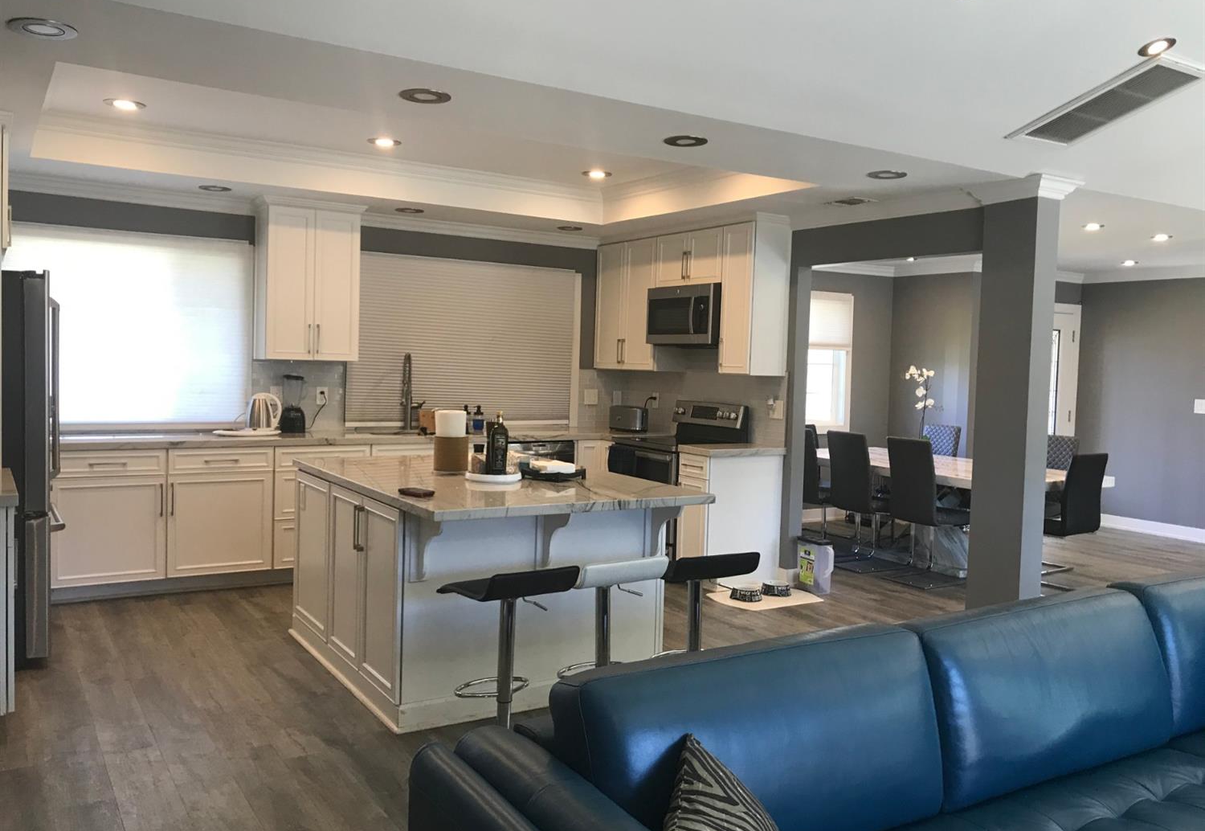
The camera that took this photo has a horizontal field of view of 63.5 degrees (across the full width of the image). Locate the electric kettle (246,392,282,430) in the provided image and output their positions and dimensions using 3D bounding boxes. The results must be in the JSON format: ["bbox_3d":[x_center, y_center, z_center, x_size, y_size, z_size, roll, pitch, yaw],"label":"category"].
[{"bbox_3d":[-2.196,-0.030,6.325,0.219,0.239,0.170,0,3,-25],"label":"electric kettle"}]

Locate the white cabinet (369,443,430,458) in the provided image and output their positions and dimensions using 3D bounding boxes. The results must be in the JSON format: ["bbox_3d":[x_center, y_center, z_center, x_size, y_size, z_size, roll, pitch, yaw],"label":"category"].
[{"bbox_3d":[-1.290,0.554,6.922,0.920,0.770,0.600,0,4,-32],"label":"white cabinet"}]

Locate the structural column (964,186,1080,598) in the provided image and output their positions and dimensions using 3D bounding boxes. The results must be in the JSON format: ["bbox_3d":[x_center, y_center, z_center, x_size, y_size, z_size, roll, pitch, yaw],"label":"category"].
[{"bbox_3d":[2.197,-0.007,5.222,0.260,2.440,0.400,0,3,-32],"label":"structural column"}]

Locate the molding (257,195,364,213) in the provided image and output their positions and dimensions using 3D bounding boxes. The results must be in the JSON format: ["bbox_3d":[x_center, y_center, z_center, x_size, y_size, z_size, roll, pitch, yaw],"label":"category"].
[{"bbox_3d":[-1.923,-1.356,6.403,0.670,0.085,0.370,0,3,-32],"label":"molding"}]

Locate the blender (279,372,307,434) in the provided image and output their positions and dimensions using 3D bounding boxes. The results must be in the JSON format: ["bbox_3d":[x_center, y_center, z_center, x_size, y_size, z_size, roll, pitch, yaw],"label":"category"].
[{"bbox_3d":[-2.062,-0.080,6.466,0.180,0.400,0.180,0,3,-24],"label":"blender"}]

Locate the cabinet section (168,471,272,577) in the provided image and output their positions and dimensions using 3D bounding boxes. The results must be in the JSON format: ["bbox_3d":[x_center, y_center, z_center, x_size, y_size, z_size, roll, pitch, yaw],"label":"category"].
[{"bbox_3d":[-2.418,0.640,6.060,0.602,0.597,0.502,0,4,-33],"label":"cabinet section"}]

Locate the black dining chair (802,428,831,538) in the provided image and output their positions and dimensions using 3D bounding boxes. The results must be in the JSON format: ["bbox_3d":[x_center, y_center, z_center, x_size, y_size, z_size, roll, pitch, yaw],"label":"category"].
[{"bbox_3d":[1.729,0.594,7.679,0.613,0.990,0.402,0,4,-32],"label":"black dining chair"}]

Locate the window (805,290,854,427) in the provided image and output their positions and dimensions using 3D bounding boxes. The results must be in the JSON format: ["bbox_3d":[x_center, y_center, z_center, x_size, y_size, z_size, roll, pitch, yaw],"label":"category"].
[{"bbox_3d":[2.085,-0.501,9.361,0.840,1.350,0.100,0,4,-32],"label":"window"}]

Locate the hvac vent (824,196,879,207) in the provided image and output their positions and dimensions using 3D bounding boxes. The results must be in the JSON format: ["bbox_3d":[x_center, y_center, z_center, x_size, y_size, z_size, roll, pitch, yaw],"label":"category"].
[{"bbox_3d":[1.487,-1.265,5.833,0.231,0.020,0.271,0,4,-32],"label":"hvac vent"}]

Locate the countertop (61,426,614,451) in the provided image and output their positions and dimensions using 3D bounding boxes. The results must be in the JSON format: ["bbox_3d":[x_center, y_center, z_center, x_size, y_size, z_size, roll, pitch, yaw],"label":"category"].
[{"bbox_3d":[-1.497,0.148,6.635,4.330,0.045,0.650,0,3,-32],"label":"countertop"}]

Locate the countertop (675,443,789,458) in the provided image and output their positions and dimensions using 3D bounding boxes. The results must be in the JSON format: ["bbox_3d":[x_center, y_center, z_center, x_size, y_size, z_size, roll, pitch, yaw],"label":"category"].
[{"bbox_3d":[0.860,0.239,6.582,0.634,0.042,0.406,0,4,-32],"label":"countertop"}]

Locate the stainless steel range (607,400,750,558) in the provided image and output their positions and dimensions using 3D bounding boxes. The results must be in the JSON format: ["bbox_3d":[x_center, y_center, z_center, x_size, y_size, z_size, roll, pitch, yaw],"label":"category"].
[{"bbox_3d":[0.498,0.501,6.761,0.700,1.180,0.760,0,3,-32],"label":"stainless steel range"}]

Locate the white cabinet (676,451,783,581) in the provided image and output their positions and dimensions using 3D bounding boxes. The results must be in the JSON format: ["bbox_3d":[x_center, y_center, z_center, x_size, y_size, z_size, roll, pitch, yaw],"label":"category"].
[{"bbox_3d":[0.860,0.689,6.603,0.594,0.866,0.386,0,4,-32],"label":"white cabinet"}]

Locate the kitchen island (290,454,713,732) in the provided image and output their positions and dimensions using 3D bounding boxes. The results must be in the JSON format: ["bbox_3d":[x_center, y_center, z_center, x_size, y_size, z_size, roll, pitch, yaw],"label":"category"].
[{"bbox_3d":[-0.581,0.736,4.622,1.297,0.905,1.876,0,4,-32],"label":"kitchen island"}]

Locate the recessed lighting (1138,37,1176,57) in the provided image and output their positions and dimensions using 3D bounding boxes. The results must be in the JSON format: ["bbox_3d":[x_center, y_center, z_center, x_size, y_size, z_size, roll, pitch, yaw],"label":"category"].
[{"bbox_3d":[2.183,-1.447,3.833,0.145,0.025,0.145,0,-13,-32],"label":"recessed lighting"}]

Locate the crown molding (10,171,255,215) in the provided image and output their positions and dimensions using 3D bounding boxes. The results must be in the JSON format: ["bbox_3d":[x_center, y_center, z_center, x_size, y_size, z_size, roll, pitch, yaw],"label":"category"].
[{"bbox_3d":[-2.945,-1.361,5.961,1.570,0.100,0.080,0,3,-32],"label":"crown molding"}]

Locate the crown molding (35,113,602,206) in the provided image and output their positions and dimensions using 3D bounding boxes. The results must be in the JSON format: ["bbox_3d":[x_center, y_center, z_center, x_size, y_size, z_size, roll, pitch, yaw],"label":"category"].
[{"bbox_3d":[-1.497,-1.578,6.104,3.615,0.100,0.090,0,4,-32],"label":"crown molding"}]

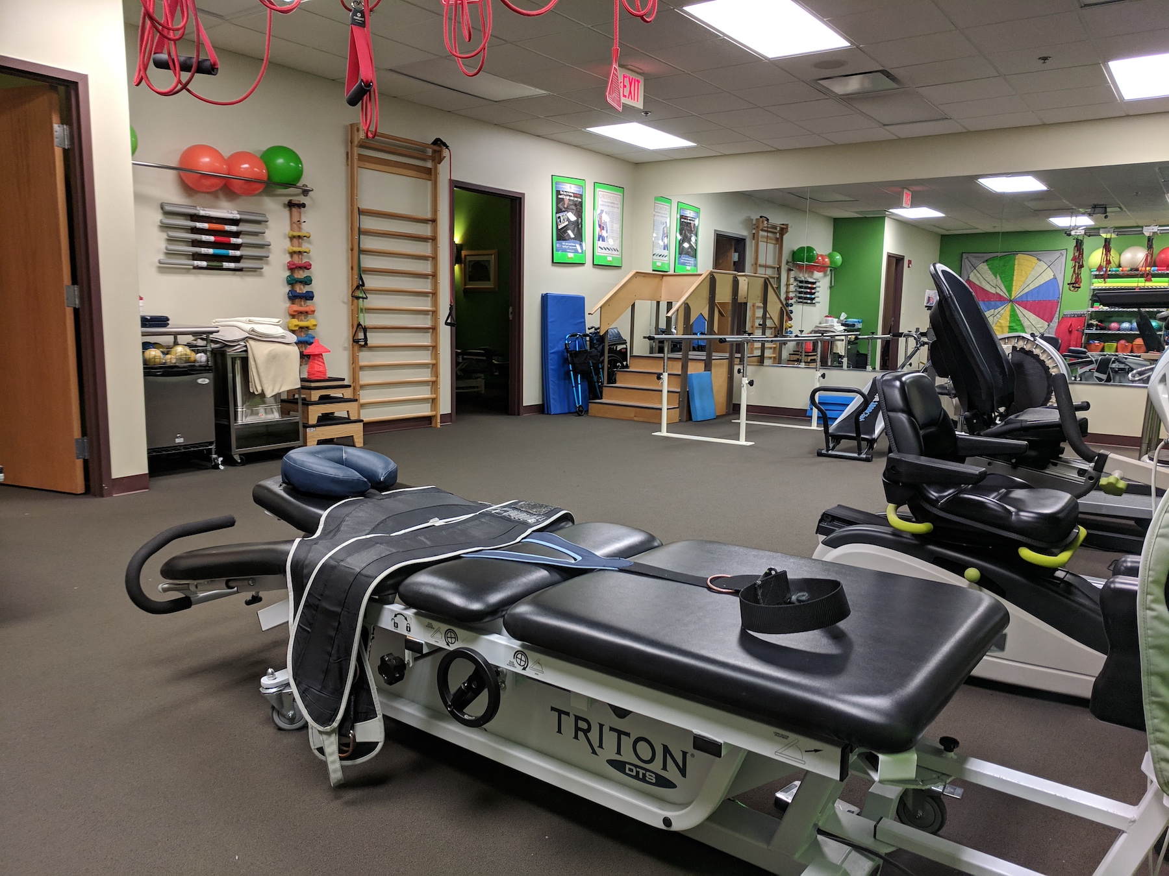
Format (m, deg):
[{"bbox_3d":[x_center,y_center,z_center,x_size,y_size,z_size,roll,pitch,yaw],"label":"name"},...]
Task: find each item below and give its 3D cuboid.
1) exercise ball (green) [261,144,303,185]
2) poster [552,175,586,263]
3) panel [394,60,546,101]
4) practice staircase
[{"bbox_3d":[-2.145,-1.921,6.243,0.295,0.295,0.295,1,8,0],"label":"exercise ball (green)"},{"bbox_3d":[-0.151,-2.256,9.136,0.025,0.880,0.570,7,10,35],"label":"poster"},{"bbox_3d":[-0.842,-2.716,6.673,0.610,0.060,1.220,7,10,36],"label":"panel"},{"bbox_3d":[0.840,-0.995,9.202,1.030,1.510,1.410,7,10,36],"label":"practice staircase"}]

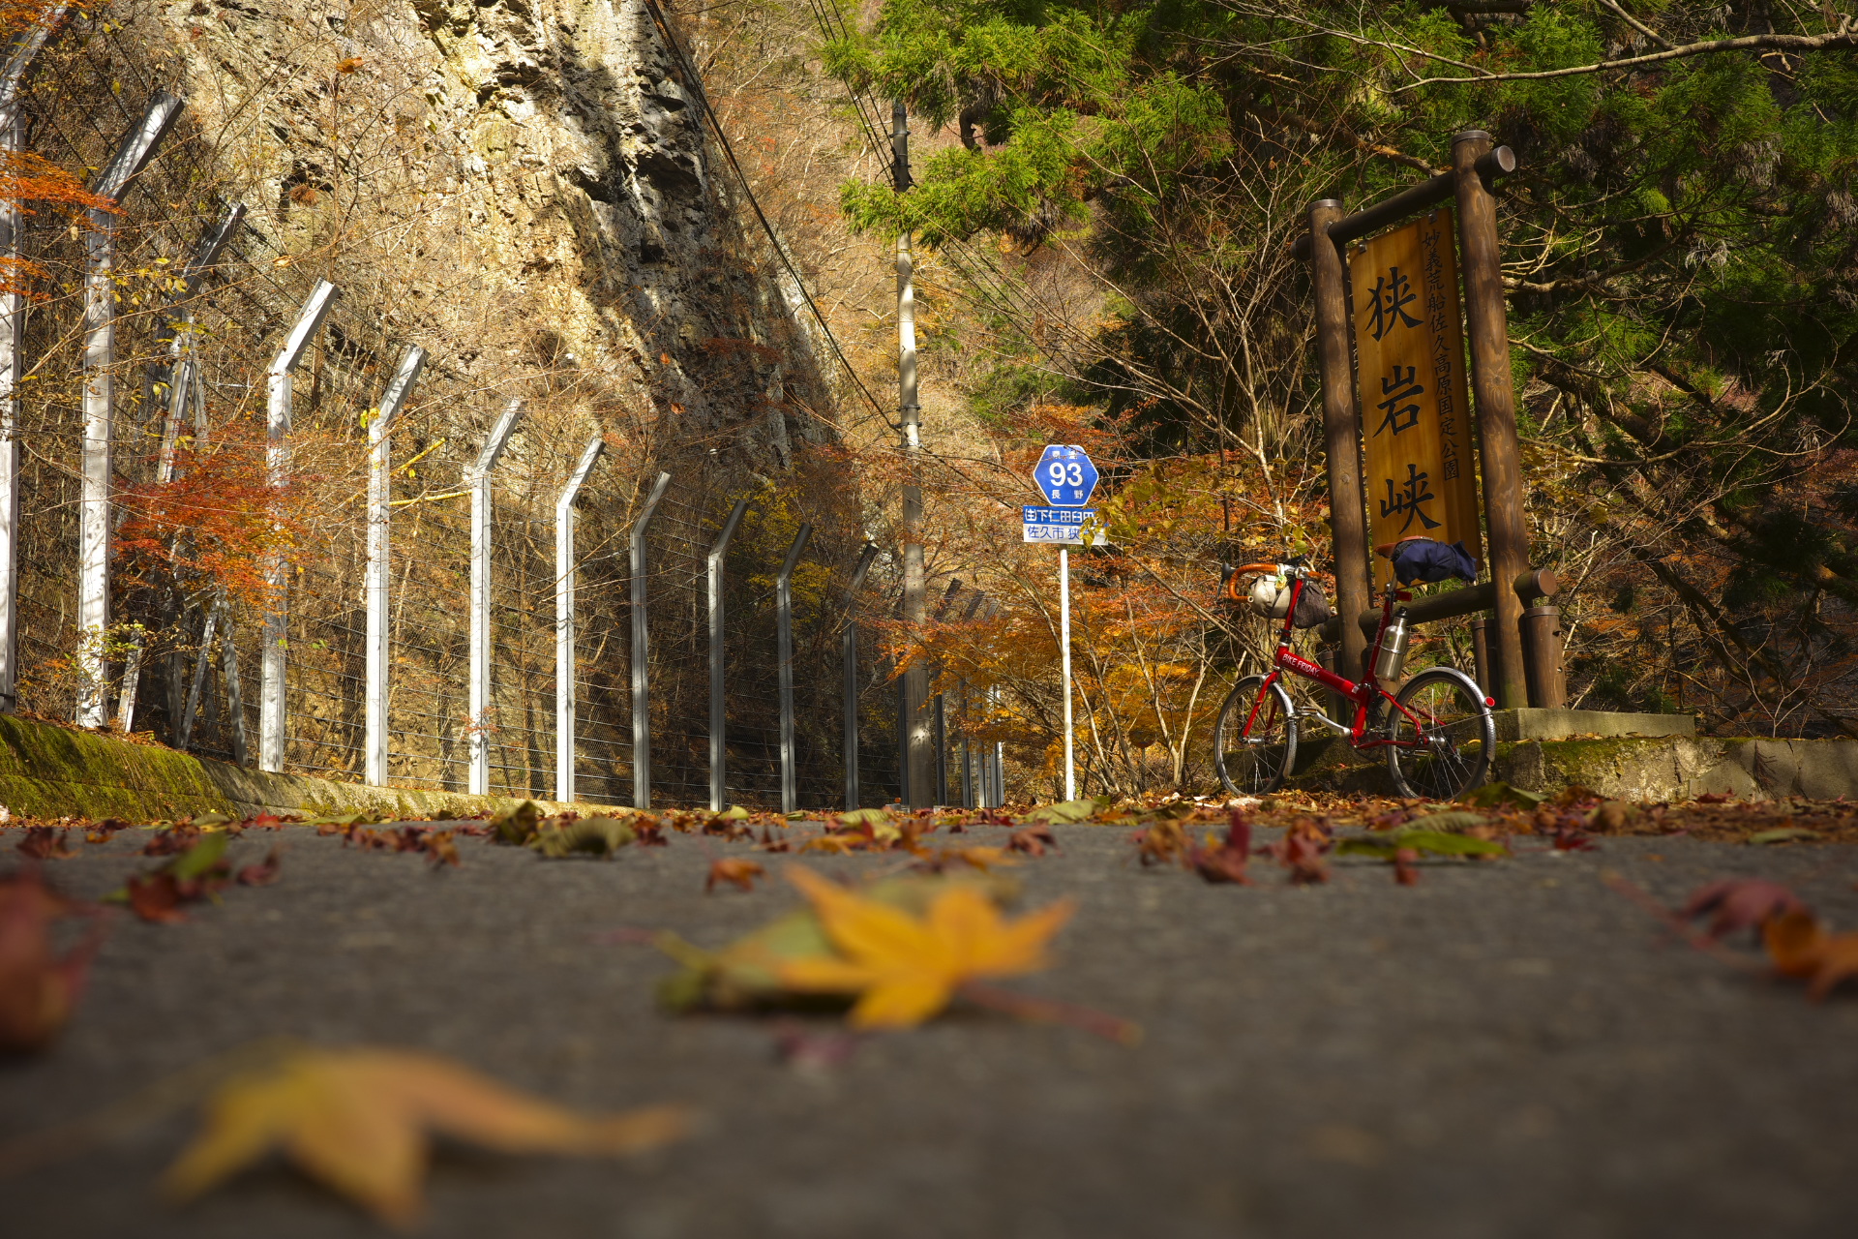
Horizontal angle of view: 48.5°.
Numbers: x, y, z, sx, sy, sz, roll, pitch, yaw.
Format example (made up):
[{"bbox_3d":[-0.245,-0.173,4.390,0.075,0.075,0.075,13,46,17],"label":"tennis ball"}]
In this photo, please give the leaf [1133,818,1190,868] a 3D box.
[{"bbox_3d":[0.211,0.204,1.883,0.050,0.041,0.045,-2,-8,0],"label":"leaf"}]

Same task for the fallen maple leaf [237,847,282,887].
[{"bbox_3d":[-0.566,0.209,1.744,0.039,0.030,0.036,-2,-8,0],"label":"fallen maple leaf"}]

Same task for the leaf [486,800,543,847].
[{"bbox_3d":[-0.691,0.342,3.458,0.095,0.069,0.065,-2,-8,0],"label":"leaf"}]

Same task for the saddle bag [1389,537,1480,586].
[{"bbox_3d":[1.960,-0.217,8.000,0.250,0.170,0.230,4,-5,-36],"label":"saddle bag"}]

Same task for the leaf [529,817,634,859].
[{"bbox_3d":[-0.426,0.268,2.530,0.128,0.046,0.080,-2,-8,0],"label":"leaf"}]

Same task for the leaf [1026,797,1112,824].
[{"bbox_3d":[0.361,0.502,5.431,0.214,0.065,0.120,-2,-8,0],"label":"leaf"}]

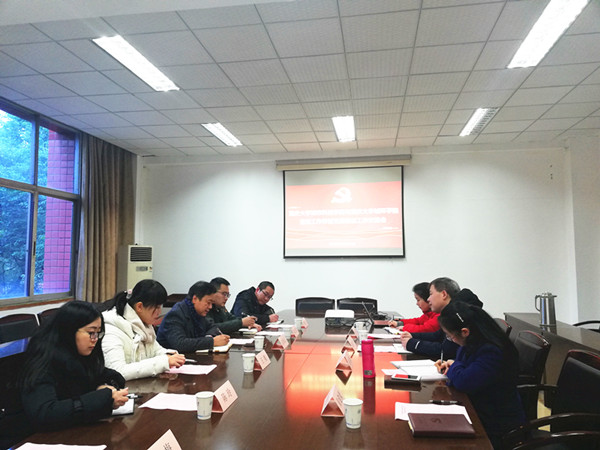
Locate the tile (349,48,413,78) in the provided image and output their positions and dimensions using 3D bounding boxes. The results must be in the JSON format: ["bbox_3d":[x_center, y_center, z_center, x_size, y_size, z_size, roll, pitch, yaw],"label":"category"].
[{"bbox_3d":[0.752,-1.532,4.444,0.600,0.020,0.600,-1,-5,9],"label":"tile"}]

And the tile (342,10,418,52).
[{"bbox_3d":[0.656,-1.581,3.845,0.600,0.020,0.600,-1,-5,9],"label":"tile"}]

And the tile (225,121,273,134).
[{"bbox_3d":[-0.709,-1.337,6.448,0.600,0.020,0.600,-1,-4,9],"label":"tile"}]

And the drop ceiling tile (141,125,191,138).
[{"bbox_3d":[-1.899,-1.335,6.684,0.600,0.020,0.600,-1,-4,9],"label":"drop ceiling tile"}]

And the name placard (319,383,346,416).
[{"bbox_3d":[0.142,0.715,1.927,0.092,0.080,0.200,-1,-4,7],"label":"name placard"}]

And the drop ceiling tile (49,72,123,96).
[{"bbox_3d":[-2.165,-1.454,4.832,0.600,0.020,0.600,-1,-4,9],"label":"drop ceiling tile"}]

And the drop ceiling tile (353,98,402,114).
[{"bbox_3d":[0.938,-1.412,5.566,0.600,0.020,0.600,-1,-4,9],"label":"drop ceiling tile"}]

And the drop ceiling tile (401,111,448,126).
[{"bbox_3d":[1.633,-1.394,6.147,0.600,0.020,0.600,-1,-5,9],"label":"drop ceiling tile"}]

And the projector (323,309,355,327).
[{"bbox_3d":[0.408,0.934,4.660,0.290,0.120,0.250,-1,-5,9],"label":"projector"}]

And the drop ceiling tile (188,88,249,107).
[{"bbox_3d":[-0.920,-1.447,5.290,0.600,0.020,0.600,-1,-4,9],"label":"drop ceiling tile"}]

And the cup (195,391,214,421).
[{"bbox_3d":[-0.379,0.723,1.865,0.075,0.091,0.075,0,-5,0],"label":"cup"}]

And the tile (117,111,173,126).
[{"bbox_3d":[-2.001,-1.373,6.085,0.600,0.020,0.600,-1,-5,9],"label":"tile"}]

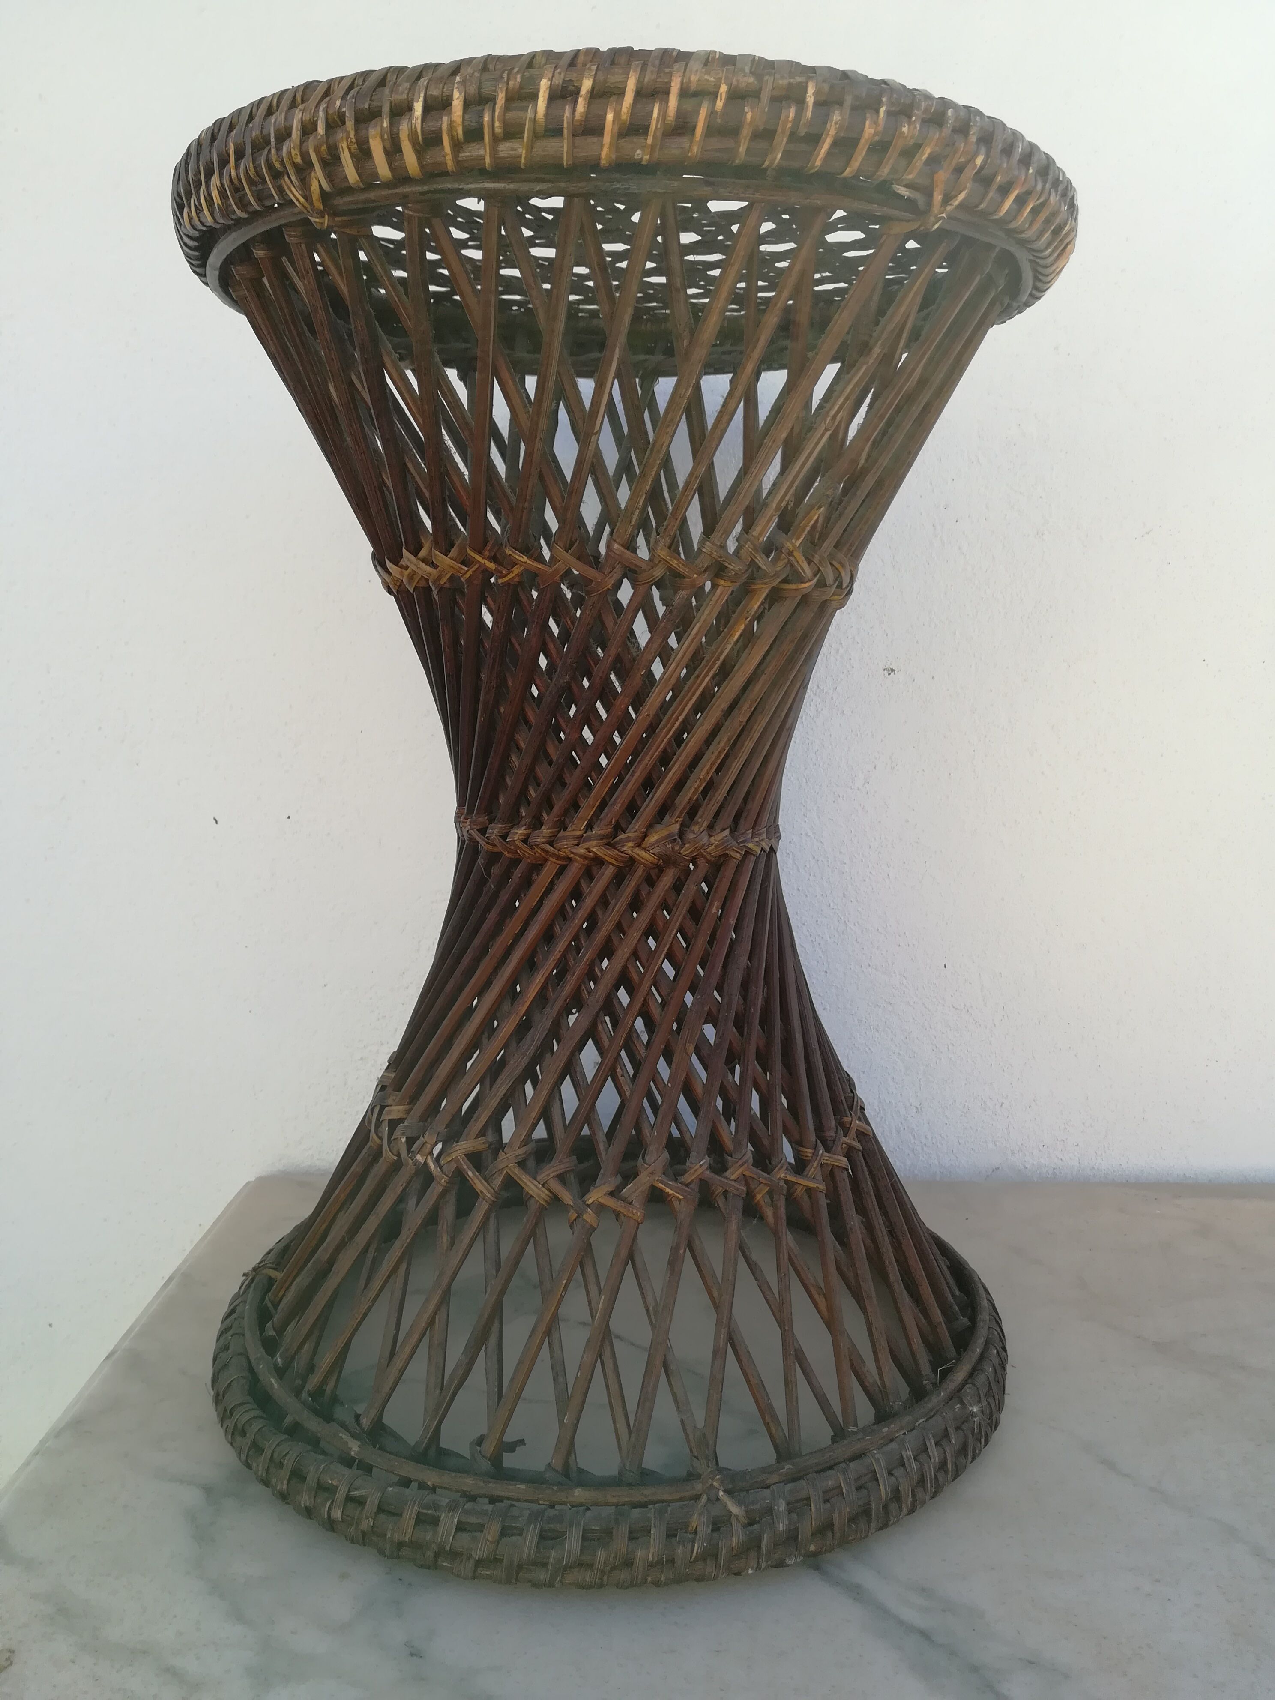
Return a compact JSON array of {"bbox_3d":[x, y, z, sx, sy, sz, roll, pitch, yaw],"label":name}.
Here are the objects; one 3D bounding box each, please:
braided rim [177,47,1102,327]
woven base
[{"bbox_3d":[-0.005,-0.219,0.483,0.324,0.035,0.324,0,10,0],"label":"braided rim"},{"bbox_3d":[-0.010,0.191,0.552,0.331,0.033,0.331,0,10,0],"label":"woven base"}]

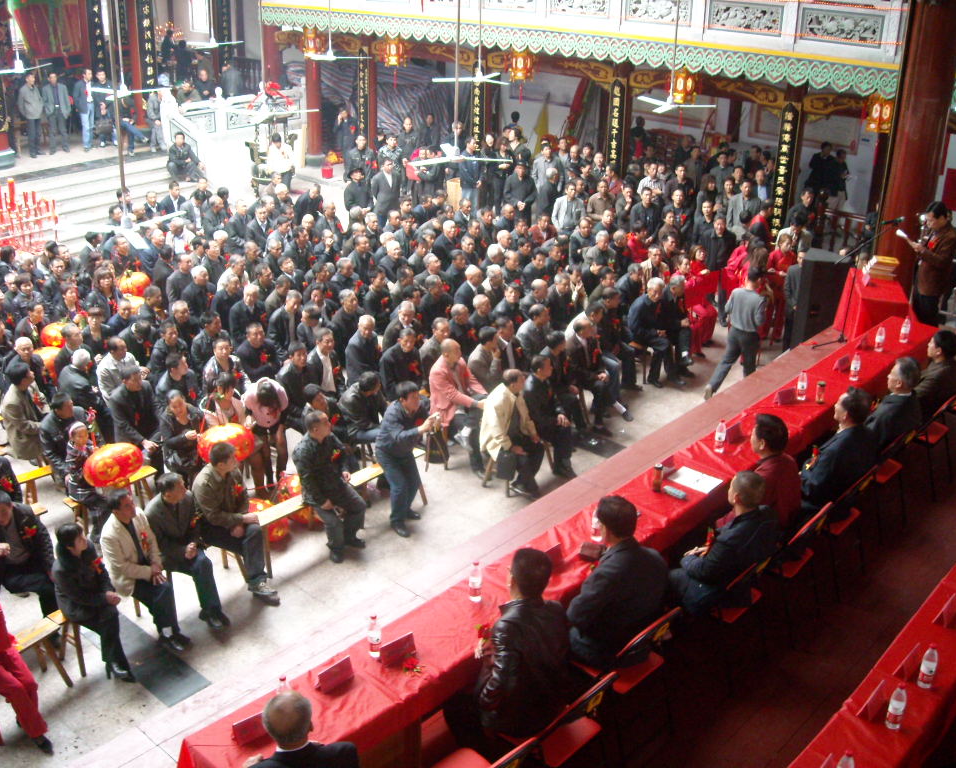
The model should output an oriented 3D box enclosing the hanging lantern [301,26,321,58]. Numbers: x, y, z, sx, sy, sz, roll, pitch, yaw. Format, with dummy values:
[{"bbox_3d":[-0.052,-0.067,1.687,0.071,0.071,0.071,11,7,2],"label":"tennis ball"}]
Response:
[{"bbox_3d":[-3.385,-6.935,21.062,0.460,0.620,0.460,21,31,38],"label":"hanging lantern"}]

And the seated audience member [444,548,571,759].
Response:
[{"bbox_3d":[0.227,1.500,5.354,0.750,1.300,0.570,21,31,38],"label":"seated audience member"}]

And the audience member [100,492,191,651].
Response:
[{"bbox_3d":[-2.462,1.395,7.724,0.780,1.260,0.520,12,26,23],"label":"audience member"}]

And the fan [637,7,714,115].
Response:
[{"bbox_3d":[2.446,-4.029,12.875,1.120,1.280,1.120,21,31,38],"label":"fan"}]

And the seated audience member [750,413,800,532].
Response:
[{"bbox_3d":[1.709,0.779,6.254,0.800,1.290,0.550,21,30,37],"label":"seated audience member"}]

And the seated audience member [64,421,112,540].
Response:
[{"bbox_3d":[-3.299,0.873,8.855,0.600,1.100,0.420,18,28,33],"label":"seated audience member"}]

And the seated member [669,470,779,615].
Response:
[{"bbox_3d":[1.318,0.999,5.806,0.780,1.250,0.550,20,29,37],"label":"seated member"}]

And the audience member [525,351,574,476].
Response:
[{"bbox_3d":[0.710,0.344,10.115,0.760,1.270,0.520,10,25,20],"label":"audience member"}]

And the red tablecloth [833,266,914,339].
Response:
[{"bbox_3d":[4.323,-0.717,11.320,0.560,0.780,1.100,6,24,11],"label":"red tablecloth"}]

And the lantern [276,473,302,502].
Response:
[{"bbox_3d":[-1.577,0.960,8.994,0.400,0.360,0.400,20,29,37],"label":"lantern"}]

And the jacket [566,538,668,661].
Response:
[{"bbox_3d":[0.698,1.079,5.183,0.520,0.620,0.420,-19,30,-40],"label":"jacket"}]

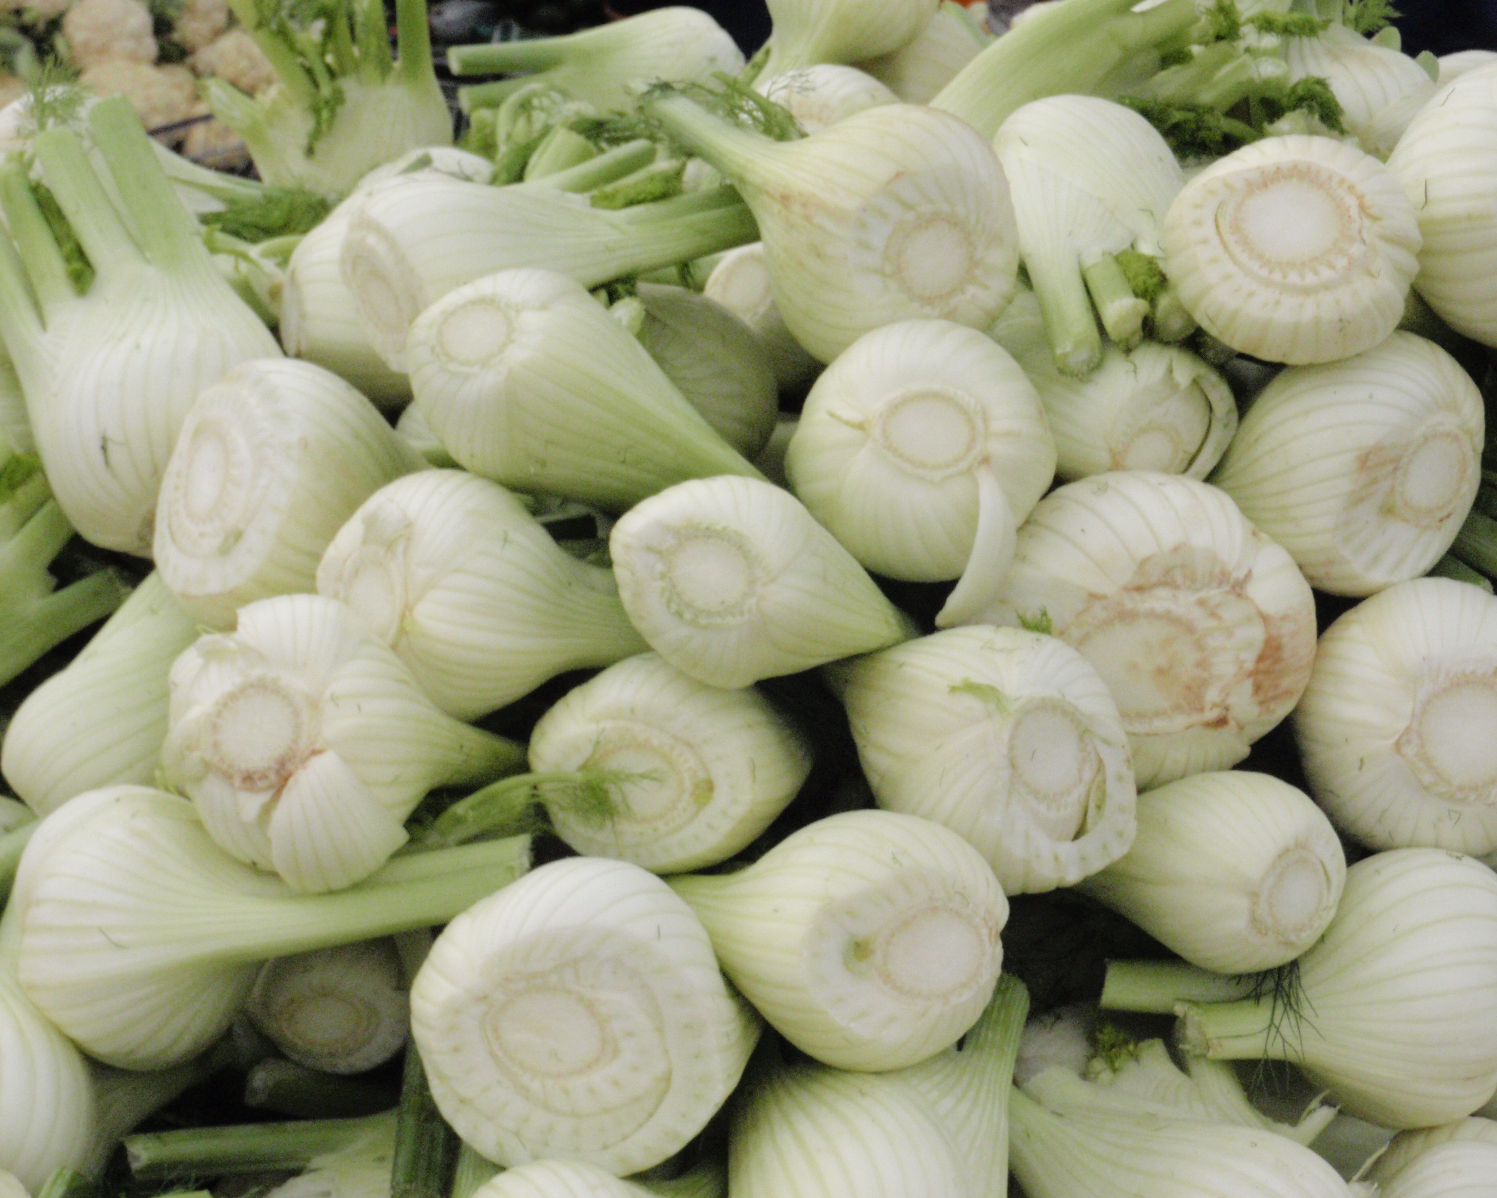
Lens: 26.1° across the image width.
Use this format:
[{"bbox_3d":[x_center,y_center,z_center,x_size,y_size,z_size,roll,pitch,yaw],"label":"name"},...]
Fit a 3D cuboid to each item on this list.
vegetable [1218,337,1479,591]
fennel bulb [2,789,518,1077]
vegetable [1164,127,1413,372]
[{"bbox_3d":[0.208,-0.050,1.195,0.090,0.097,0.133,-4,3,-42],"label":"vegetable"},{"bbox_3d":[-0.157,0.102,1.060,0.168,0.090,0.078,-9,0,3],"label":"fennel bulb"},{"bbox_3d":[0.210,-0.128,1.247,0.098,0.114,0.089,6,67,9],"label":"vegetable"}]

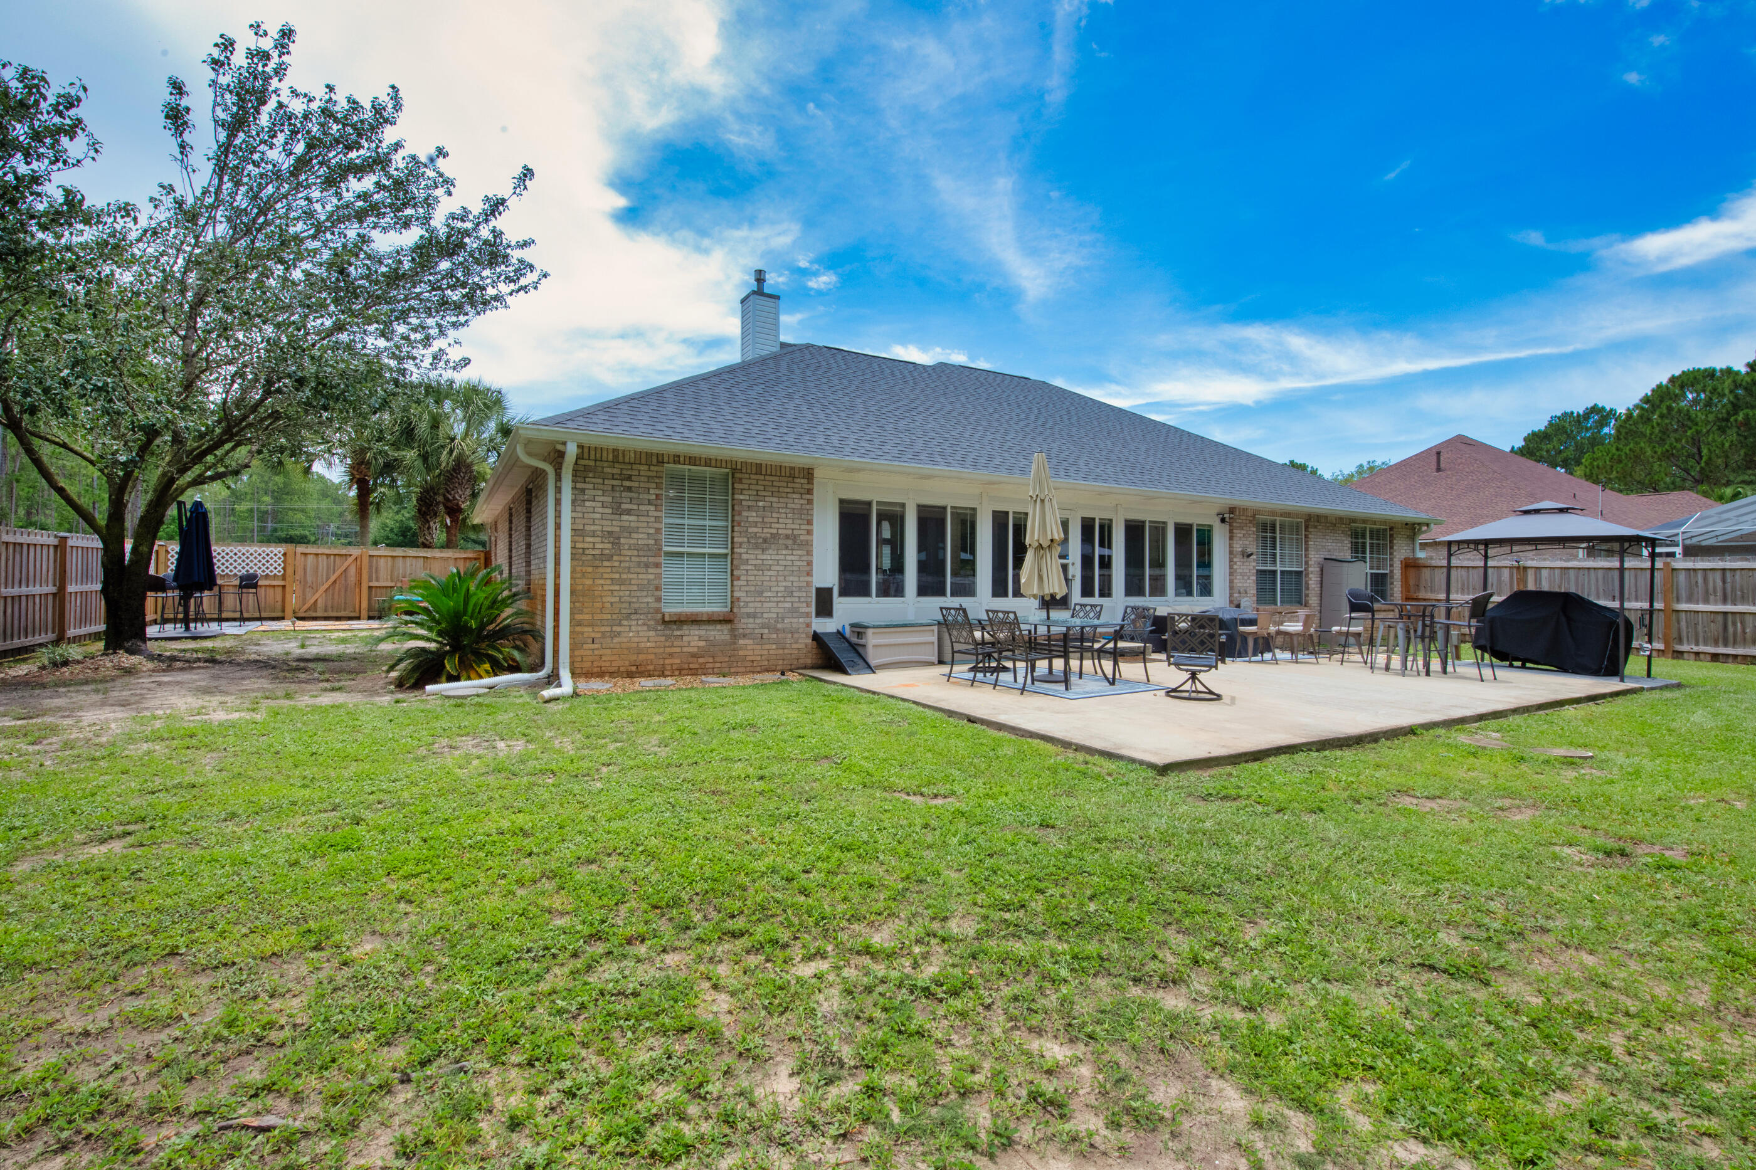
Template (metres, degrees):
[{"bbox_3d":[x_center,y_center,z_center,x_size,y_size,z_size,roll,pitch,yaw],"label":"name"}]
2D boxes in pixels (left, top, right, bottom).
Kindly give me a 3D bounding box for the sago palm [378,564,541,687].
[{"bbox_3d":[-4.900,0.395,9.100,1.700,1.380,1.700,1,-1,-30],"label":"sago palm"}]

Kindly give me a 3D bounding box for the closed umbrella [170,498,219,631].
[{"bbox_3d":[-13.500,-0.380,15.400,0.720,2.600,0.620,1,-1,-41],"label":"closed umbrella"}]

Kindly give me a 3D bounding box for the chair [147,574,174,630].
[{"bbox_3d":[-14.500,0.340,15.850,0.580,1.140,0.640,0,-1,32],"label":"chair"}]

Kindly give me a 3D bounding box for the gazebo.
[{"bbox_3d":[9.770,0.035,11.420,1.550,2.520,2.300,1,-1,-34],"label":"gazebo"}]

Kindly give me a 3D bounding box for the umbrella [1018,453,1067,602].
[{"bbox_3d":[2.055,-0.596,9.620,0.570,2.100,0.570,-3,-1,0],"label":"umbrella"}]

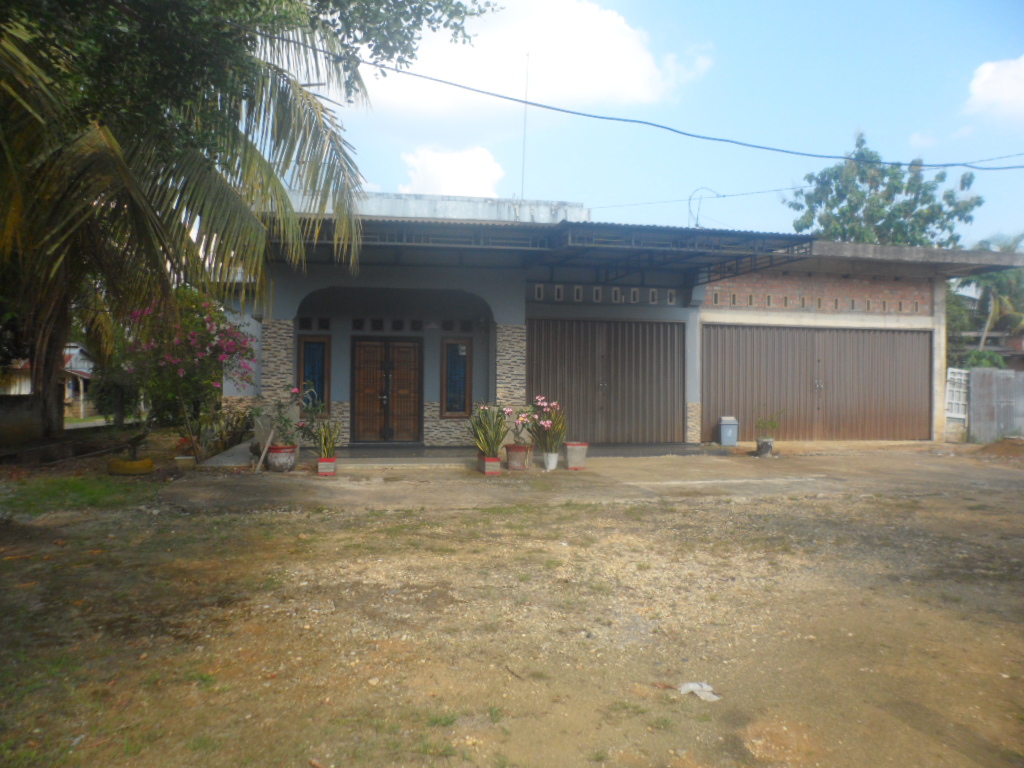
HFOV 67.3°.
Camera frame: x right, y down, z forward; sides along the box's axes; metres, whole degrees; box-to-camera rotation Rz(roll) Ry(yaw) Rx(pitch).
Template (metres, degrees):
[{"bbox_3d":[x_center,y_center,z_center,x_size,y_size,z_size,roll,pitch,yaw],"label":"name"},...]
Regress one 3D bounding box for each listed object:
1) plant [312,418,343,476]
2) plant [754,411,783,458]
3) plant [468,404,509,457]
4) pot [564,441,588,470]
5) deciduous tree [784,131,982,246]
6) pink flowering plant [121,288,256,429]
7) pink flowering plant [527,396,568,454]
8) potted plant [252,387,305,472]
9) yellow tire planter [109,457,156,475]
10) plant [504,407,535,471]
[{"bbox_3d":[-3.191,1.098,13.300,0.519,1.003,0.450,0,0,-10],"label":"plant"},{"bbox_3d":[5.413,1.032,16.200,0.611,0.990,0.500,0,0,-10],"label":"plant"},{"bbox_3d":[-0.412,0.825,13.500,0.702,0.895,0.620,0,0,-10],"label":"plant"},{"bbox_3d":[1.208,1.353,14.350,0.457,0.500,0.440,0,0,-10],"label":"pot"},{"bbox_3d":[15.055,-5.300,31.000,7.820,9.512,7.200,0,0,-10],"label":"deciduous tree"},{"bbox_3d":[-6.856,-0.466,16.300,2.882,3.115,2.500,0,0,-10],"label":"pink flowering plant"},{"bbox_3d":[0.658,0.760,14.250,0.778,1.130,0.680,0,0,-10],"label":"pink flowering plant"},{"bbox_3d":[-4.220,0.818,13.900,0.940,1.545,0.820,0,0,-10],"label":"potted plant"},{"bbox_3d":[-6.711,1.441,13.600,0.800,0.230,0.800,0,0,-10],"label":"yellow tire planter"},{"bbox_3d":[0.140,1.017,14.350,0.560,1.194,0.540,0,0,0],"label":"plant"}]

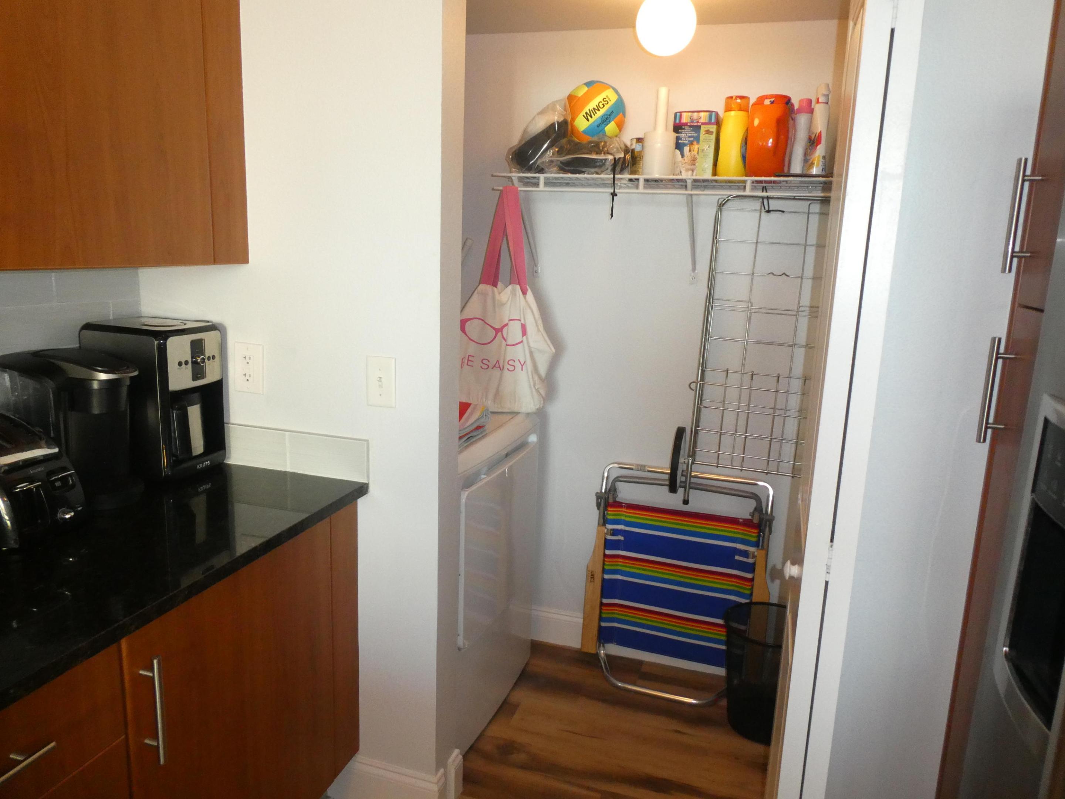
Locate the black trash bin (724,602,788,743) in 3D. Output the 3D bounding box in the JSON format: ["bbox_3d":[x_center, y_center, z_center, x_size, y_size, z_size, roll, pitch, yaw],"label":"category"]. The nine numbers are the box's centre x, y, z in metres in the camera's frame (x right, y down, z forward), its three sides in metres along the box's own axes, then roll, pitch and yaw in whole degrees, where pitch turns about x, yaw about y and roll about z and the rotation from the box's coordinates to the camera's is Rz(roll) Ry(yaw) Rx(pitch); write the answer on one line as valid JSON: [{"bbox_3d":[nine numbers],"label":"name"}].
[{"bbox_3d":[0.748,0.880,2.357,0.292,0.355,0.292,5,12,16],"label":"black trash bin"}]

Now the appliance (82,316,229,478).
[{"bbox_3d":[-0.916,-0.004,1.798,0.262,0.362,0.180,7,12,23],"label":"appliance"}]

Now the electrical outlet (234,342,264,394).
[{"bbox_3d":[-0.702,-0.076,1.823,0.080,0.122,0.008,5,12,16],"label":"electrical outlet"}]

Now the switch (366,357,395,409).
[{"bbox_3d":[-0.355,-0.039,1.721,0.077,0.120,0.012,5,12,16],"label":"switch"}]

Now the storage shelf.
[{"bbox_3d":[0.391,-0.653,2.295,0.990,0.050,0.305,5,12,16],"label":"storage shelf"}]

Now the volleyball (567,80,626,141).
[{"bbox_3d":[0.200,-0.907,2.319,0.187,0.187,0.187,5,12,16],"label":"volleyball"}]

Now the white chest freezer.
[{"bbox_3d":[-0.408,0.536,2.462,0.660,0.910,0.660,6,12,19],"label":"white chest freezer"}]

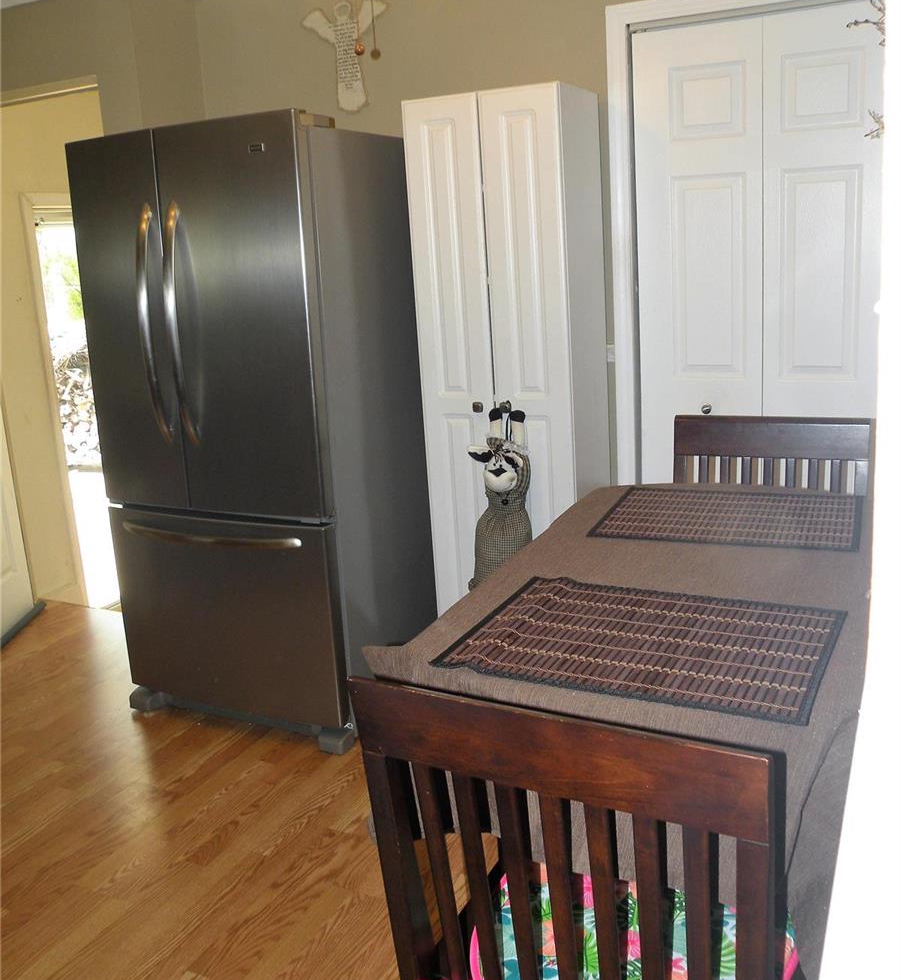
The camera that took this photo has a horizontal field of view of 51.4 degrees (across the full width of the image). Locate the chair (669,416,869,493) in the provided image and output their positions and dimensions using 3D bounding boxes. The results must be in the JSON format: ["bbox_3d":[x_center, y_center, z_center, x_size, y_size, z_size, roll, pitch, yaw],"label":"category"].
[{"bbox_3d":[0.663,0.373,2.087,0.430,1.000,0.500,4,16,26],"label":"chair"}]

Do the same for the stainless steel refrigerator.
[{"bbox_3d":[-0.542,-0.206,3.052,0.830,1.770,0.850,4,16,26],"label":"stainless steel refrigerator"}]

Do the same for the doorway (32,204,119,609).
[{"bbox_3d":[-1.528,-0.468,4.622,0.120,1.900,0.850,4,16,26],"label":"doorway"}]

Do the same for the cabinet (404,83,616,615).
[{"bbox_3d":[0.203,-0.292,3.058,0.470,1.850,0.310,3,16,24],"label":"cabinet"}]

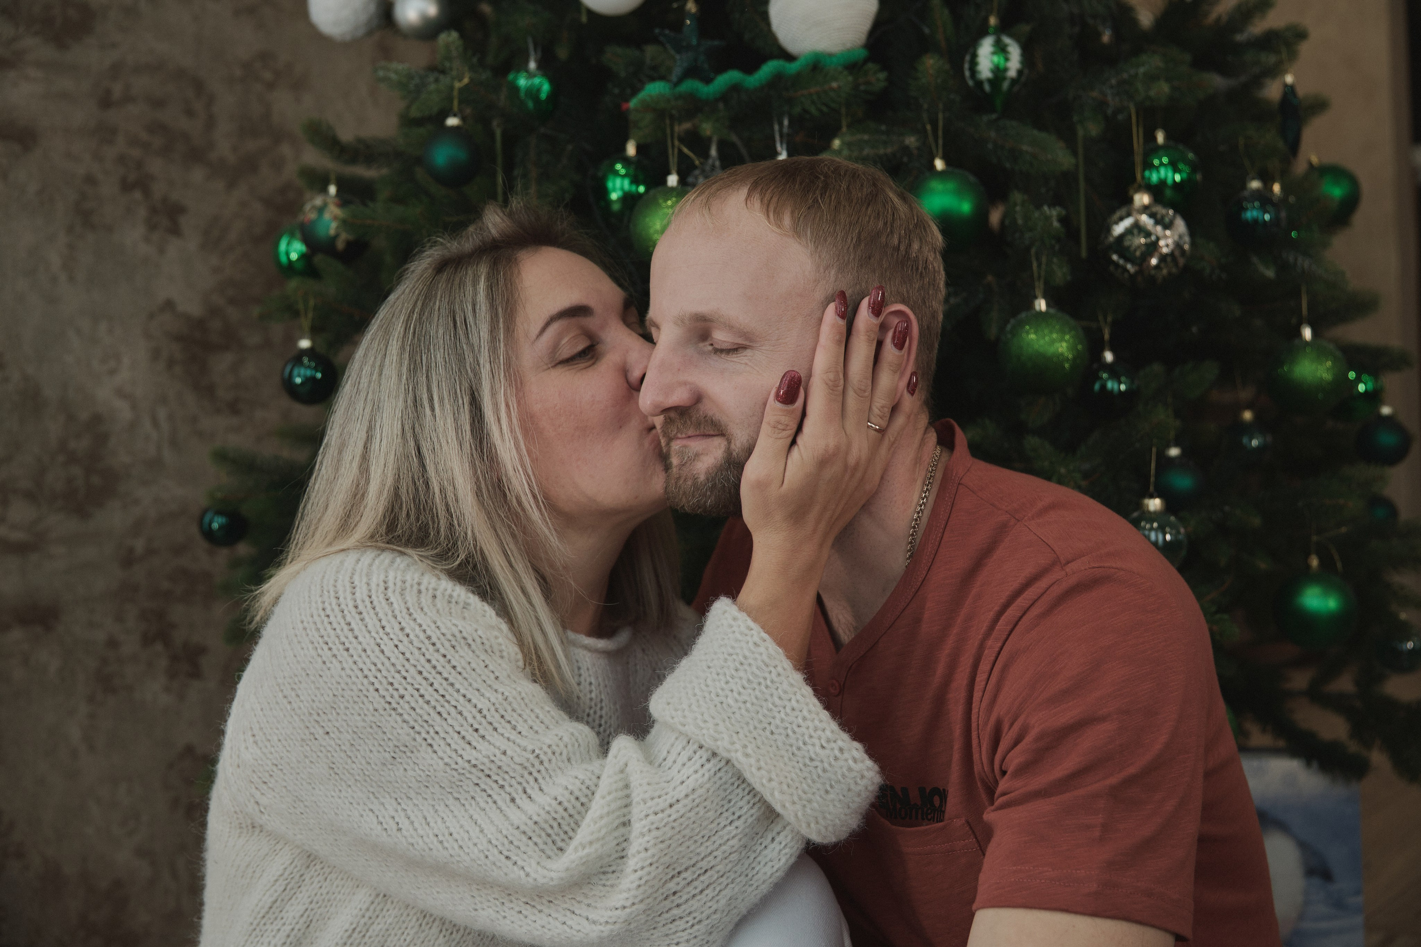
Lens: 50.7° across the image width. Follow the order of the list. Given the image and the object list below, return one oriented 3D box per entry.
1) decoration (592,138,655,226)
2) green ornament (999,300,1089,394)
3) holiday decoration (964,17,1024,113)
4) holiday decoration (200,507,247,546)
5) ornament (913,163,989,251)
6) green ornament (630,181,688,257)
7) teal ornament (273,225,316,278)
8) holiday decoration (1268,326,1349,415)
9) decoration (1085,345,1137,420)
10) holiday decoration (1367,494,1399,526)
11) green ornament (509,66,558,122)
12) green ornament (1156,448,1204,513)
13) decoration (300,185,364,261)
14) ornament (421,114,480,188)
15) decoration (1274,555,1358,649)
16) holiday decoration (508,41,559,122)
[{"bbox_3d":[-0.087,-0.291,1.500,0.061,0.081,0.061,-1,-1,0],"label":"decoration"},{"bbox_3d":[0.324,-0.123,1.460,0.086,0.093,0.086,-2,-1,0],"label":"green ornament"},{"bbox_3d":[0.284,-0.409,1.500,0.061,0.096,0.061,-1,-1,0],"label":"holiday decoration"},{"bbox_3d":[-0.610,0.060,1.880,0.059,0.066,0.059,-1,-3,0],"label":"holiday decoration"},{"bbox_3d":[0.237,-0.268,1.500,0.081,0.092,0.081,-5,-2,0],"label":"ornament"},{"bbox_3d":[-0.037,-0.242,1.440,0.079,0.090,0.079,-1,-1,0],"label":"green ornament"},{"bbox_3d":[-0.467,-0.253,1.700,0.060,0.068,0.060,-1,-1,0],"label":"teal ornament"},{"bbox_3d":[0.591,-0.101,1.480,0.080,0.088,0.080,-1,-1,0],"label":"holiday decoration"},{"bbox_3d":[0.408,-0.092,1.530,0.054,0.070,0.054,-2,-1,0],"label":"decoration"},{"bbox_3d":[0.852,0.049,1.920,0.059,0.070,0.059,-1,-1,0],"label":"holiday decoration"},{"bbox_3d":[-0.205,-0.443,1.740,0.057,0.065,0.056,-1,-3,0],"label":"green ornament"},{"bbox_3d":[0.543,0.006,1.730,0.059,0.077,0.059,-1,-1,0],"label":"green ornament"},{"bbox_3d":[-0.458,-0.303,1.820,0.077,0.092,0.077,-1,-3,0],"label":"decoration"},{"bbox_3d":[-0.264,-0.328,1.530,0.059,0.071,0.059,-2,-1,0],"label":"ornament"},{"bbox_3d":[0.601,0.127,1.490,0.083,0.093,0.083,-2,-1,0],"label":"decoration"},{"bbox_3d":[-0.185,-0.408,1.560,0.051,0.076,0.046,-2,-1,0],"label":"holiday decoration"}]

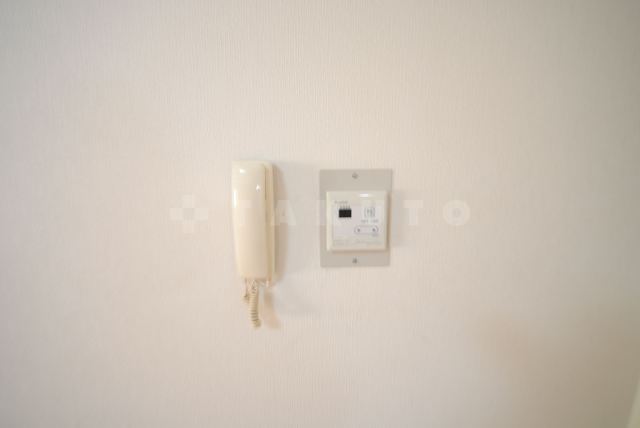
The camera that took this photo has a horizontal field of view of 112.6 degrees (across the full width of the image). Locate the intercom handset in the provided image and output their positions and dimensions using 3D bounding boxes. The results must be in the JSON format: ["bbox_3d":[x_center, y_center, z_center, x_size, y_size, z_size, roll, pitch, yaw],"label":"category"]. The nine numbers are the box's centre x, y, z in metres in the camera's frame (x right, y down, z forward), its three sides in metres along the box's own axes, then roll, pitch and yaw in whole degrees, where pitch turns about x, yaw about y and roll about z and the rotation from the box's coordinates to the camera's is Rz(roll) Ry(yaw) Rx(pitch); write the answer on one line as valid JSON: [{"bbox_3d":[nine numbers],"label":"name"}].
[{"bbox_3d":[-0.101,0.053,0.336,0.053,0.263,0.056,0,6,0],"label":"intercom handset"}]

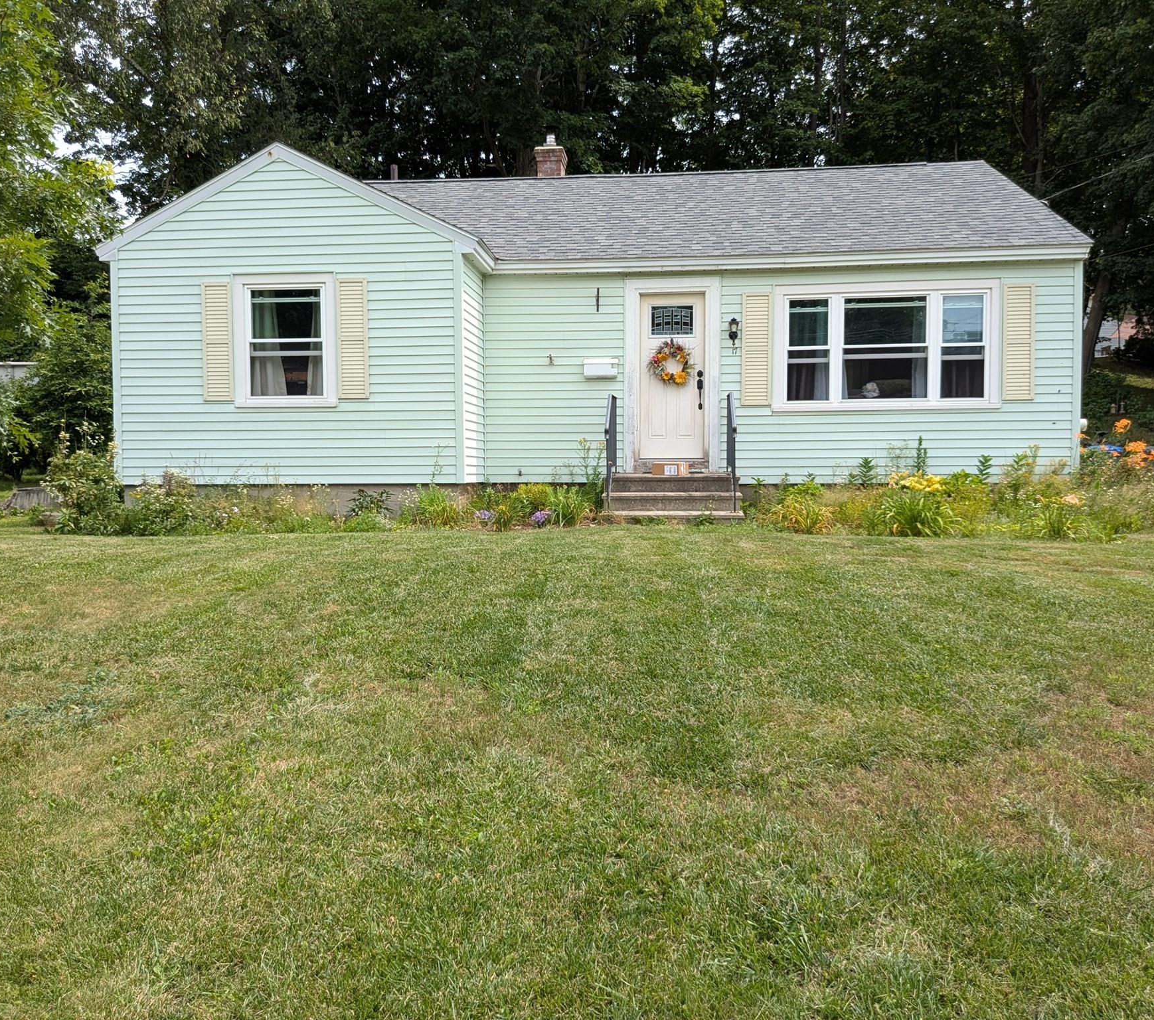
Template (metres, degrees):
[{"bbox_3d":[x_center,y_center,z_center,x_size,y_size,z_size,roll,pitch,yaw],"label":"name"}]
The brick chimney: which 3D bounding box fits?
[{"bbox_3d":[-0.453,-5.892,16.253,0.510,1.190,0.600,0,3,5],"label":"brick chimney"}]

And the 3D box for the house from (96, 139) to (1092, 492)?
[{"bbox_3d":[0.551,-2.720,14.464,11.200,5.070,8.670,0,3,5],"label":"house"}]

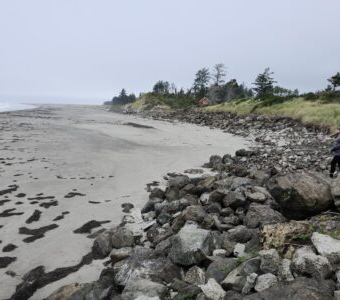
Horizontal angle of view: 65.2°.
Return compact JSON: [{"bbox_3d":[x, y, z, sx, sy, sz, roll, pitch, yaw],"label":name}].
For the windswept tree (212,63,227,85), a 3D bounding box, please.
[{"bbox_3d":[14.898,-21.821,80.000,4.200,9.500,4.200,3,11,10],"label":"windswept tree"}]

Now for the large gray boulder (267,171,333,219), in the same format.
[{"bbox_3d":[3.035,1.066,6.267,1.367,1.069,1.162,7,13,27],"label":"large gray boulder"}]

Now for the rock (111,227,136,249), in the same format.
[{"bbox_3d":[-0.858,1.564,4.750,0.430,0.380,0.420,-1,11,-11],"label":"rock"}]

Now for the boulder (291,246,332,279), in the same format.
[{"bbox_3d":[1.730,1.376,3.250,0.510,0.380,0.420,8,13,30],"label":"boulder"}]

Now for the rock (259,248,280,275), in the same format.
[{"bbox_3d":[1.282,1.435,3.429,0.262,0.293,0.262,6,12,22],"label":"rock"}]

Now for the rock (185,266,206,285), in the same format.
[{"bbox_3d":[0.355,1.765,3.737,0.300,0.199,0.270,2,11,6],"label":"rock"}]

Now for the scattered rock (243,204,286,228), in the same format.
[{"bbox_3d":[1.831,1.288,5.150,0.860,0.470,0.650,5,12,21],"label":"scattered rock"}]

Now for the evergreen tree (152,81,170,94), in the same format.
[{"bbox_3d":[-2.814,-20.527,88.000,6.000,5.500,5.500,1,11,-2],"label":"evergreen tree"}]

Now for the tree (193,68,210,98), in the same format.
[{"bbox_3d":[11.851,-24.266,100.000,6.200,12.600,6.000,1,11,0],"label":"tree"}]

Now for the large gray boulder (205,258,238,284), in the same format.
[{"bbox_3d":[0.688,1.564,3.450,0.450,0.330,0.440,4,11,13],"label":"large gray boulder"}]

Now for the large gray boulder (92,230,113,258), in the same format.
[{"bbox_3d":[-1.352,1.908,5.351,0.398,0.540,0.437,-2,12,-15],"label":"large gray boulder"}]

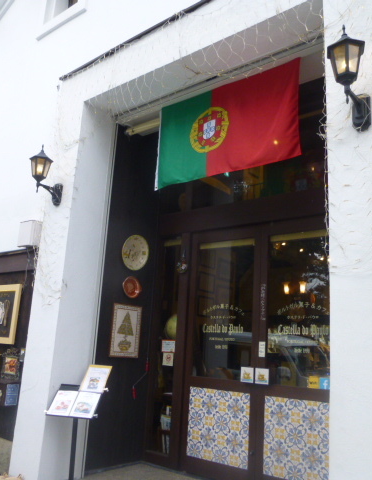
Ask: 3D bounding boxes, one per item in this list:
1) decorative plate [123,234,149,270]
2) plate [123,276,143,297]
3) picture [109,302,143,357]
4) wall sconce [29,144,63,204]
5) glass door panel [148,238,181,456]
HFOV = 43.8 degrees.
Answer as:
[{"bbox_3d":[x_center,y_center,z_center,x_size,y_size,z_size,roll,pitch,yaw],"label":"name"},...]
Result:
[{"bbox_3d":[-0.554,0.145,5.146,0.050,0.402,0.409,-7,-17,39],"label":"decorative plate"},{"bbox_3d":[-0.579,0.519,5.047,0.060,0.233,0.295,-7,-17,39],"label":"plate"},{"bbox_3d":[-0.633,0.976,4.931,0.030,0.552,0.420,-7,-17,39],"label":"picture"},{"bbox_3d":[-1.436,-0.669,4.676,0.231,0.592,0.368,-7,-17,39],"label":"wall sconce"},{"bbox_3d":[-0.220,1.105,5.074,0.280,2.312,0.050,-7,-17,39],"label":"glass door panel"}]

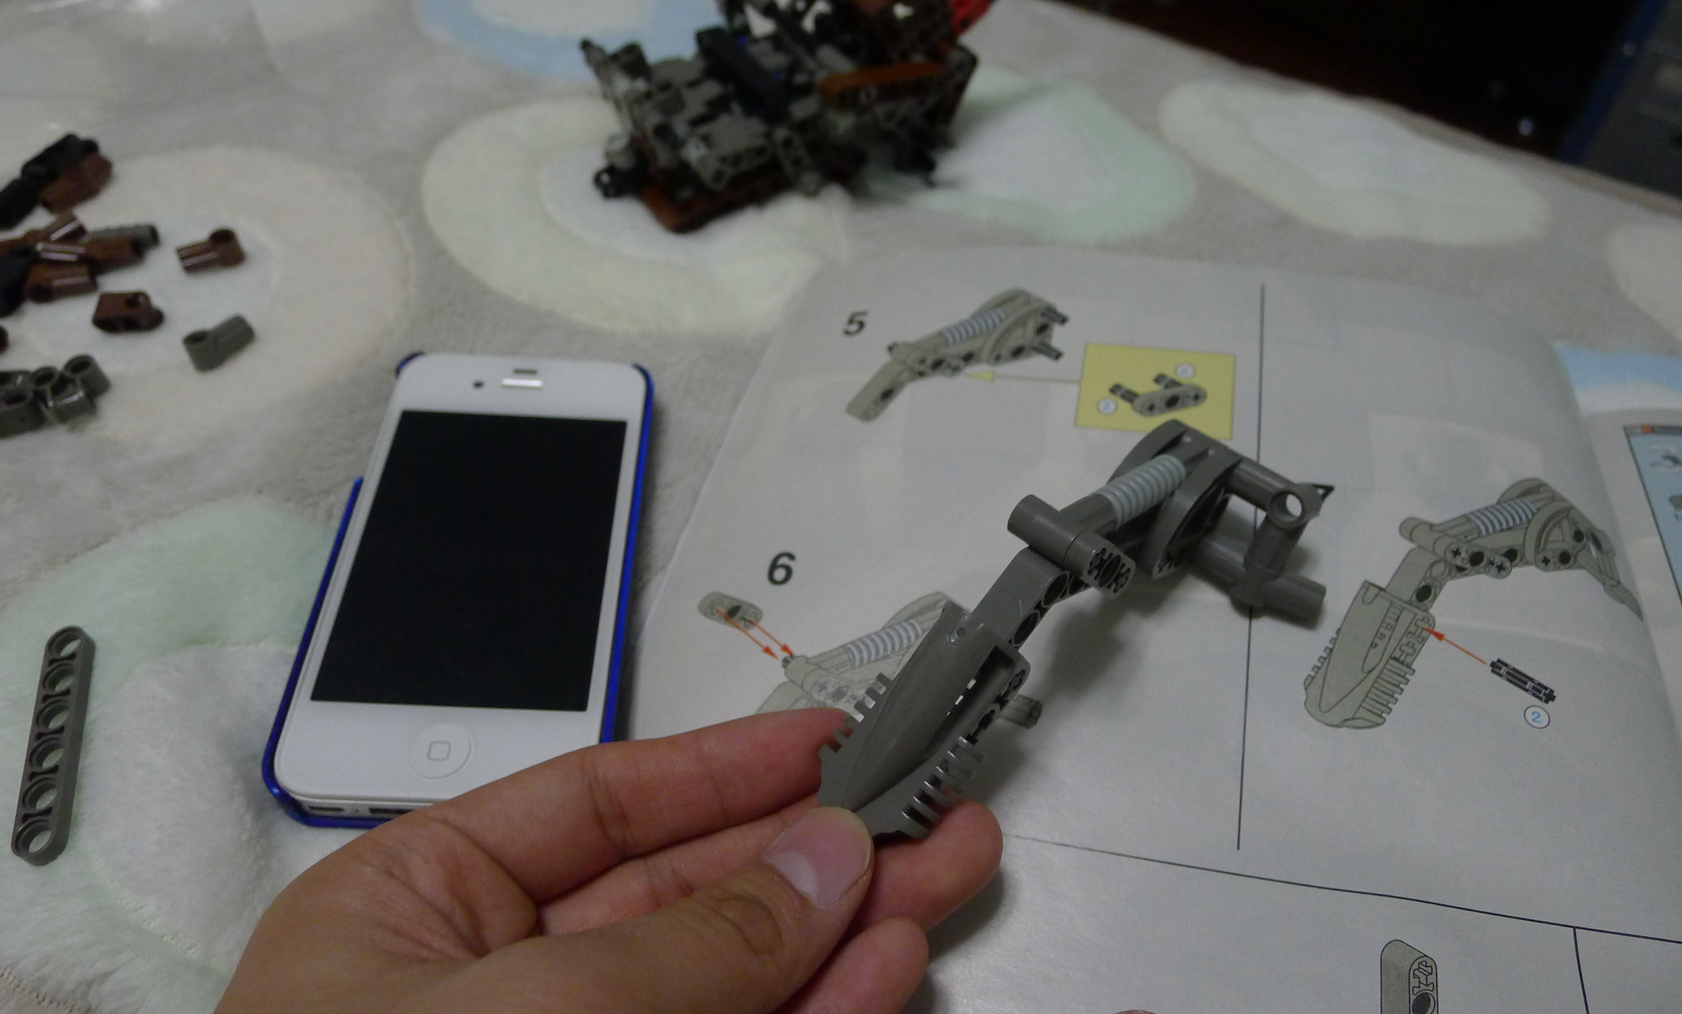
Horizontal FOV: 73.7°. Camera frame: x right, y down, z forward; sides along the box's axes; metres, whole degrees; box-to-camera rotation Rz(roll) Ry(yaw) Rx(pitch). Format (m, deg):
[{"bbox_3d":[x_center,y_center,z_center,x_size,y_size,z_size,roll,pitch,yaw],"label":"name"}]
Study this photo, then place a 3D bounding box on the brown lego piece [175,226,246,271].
[{"bbox_3d":[-0.171,-0.069,0.305,0.016,0.008,0.007,-23,55,-24],"label":"brown lego piece"}]

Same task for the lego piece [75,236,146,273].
[{"bbox_3d":[-0.196,-0.068,0.300,0.016,0.008,0.008,-20,53,-21],"label":"lego piece"}]

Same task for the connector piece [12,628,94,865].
[{"bbox_3d":[-0.142,0.043,0.203,0.008,0.004,0.048,-10,50,-14],"label":"connector piece"}]

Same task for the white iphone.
[{"bbox_3d":[-0.074,0.011,0.236,0.061,0.011,0.117,3,50,-5],"label":"white iphone"}]

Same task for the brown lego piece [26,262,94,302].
[{"bbox_3d":[-0.203,-0.058,0.292,0.016,0.008,0.008,-9,50,-13],"label":"brown lego piece"}]

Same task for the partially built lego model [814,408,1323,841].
[{"bbox_3d":[0.042,0.025,0.195,0.103,0.034,0.042,-37,53,-16],"label":"partially built lego model"}]

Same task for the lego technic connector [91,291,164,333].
[{"bbox_3d":[-0.182,-0.049,0.287,0.016,0.008,0.009,-3,49,-8],"label":"lego technic connector"}]

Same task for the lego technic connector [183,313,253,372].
[{"bbox_3d":[-0.156,-0.041,0.282,0.007,0.008,0.016,37,55,24],"label":"lego technic connector"}]

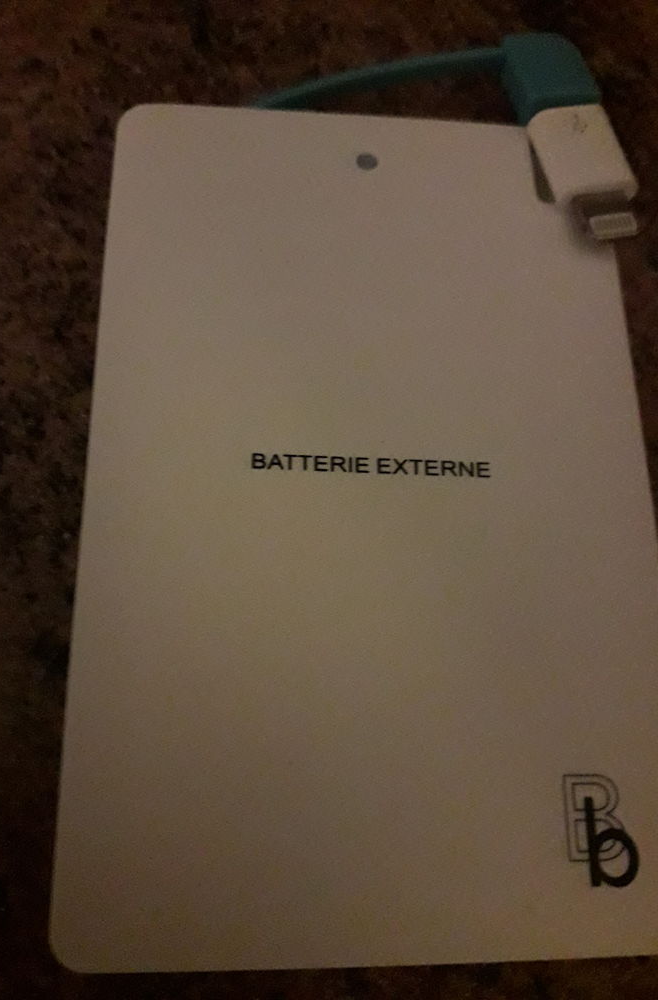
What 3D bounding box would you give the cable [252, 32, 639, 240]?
[{"bbox_3d":[0.015,-0.048,0.108,0.050,0.012,0.037,-8,74,-7],"label":"cable"}]

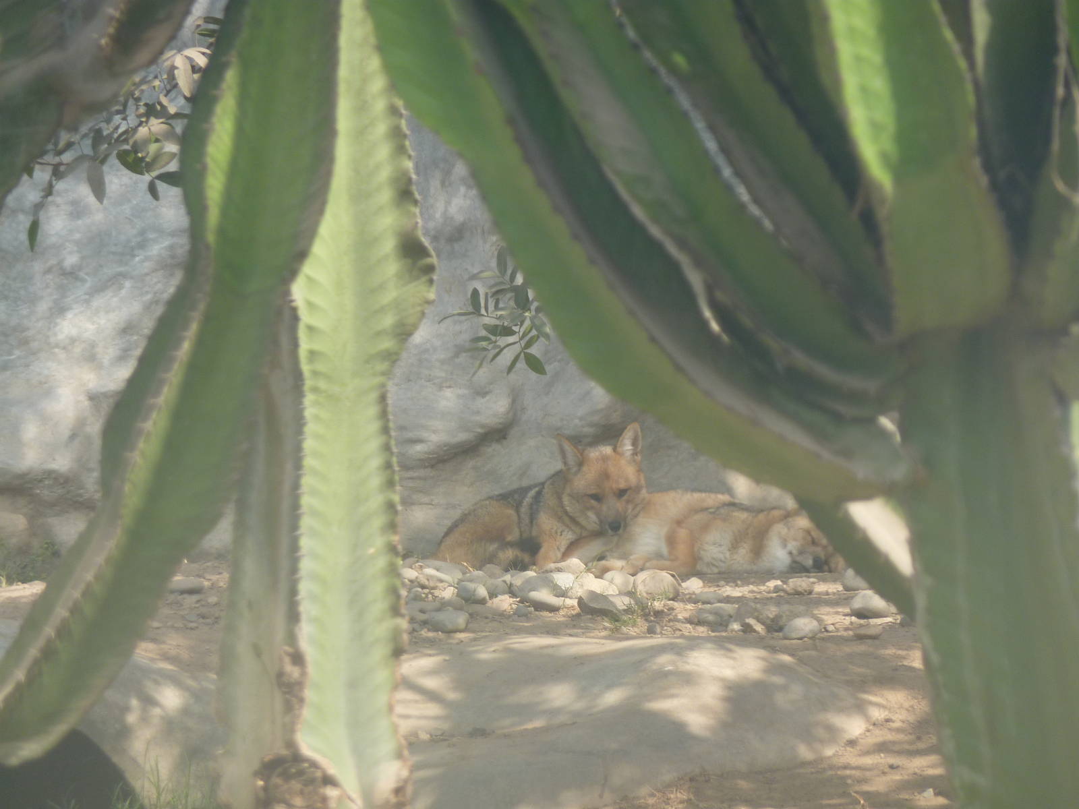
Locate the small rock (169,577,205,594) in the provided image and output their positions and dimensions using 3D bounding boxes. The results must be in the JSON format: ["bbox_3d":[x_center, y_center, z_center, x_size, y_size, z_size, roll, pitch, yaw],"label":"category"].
[{"bbox_3d":[-0.575,0.295,15.236,0.060,0.027,0.048,0,4,0],"label":"small rock"}]

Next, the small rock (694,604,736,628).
[{"bbox_3d":[0.278,0.334,14.723,0.066,0.041,0.053,0,4,0],"label":"small rock"}]

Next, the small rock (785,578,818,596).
[{"bbox_3d":[0.425,0.297,15.197,0.052,0.030,0.042,0,4,0],"label":"small rock"}]

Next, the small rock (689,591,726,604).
[{"bbox_3d":[0.271,0.311,15.079,0.062,0.023,0.047,0,4,0],"label":"small rock"}]

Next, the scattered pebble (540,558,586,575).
[{"bbox_3d":[0.039,0.268,15.469,0.077,0.030,0.058,0,4,0],"label":"scattered pebble"}]

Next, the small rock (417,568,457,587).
[{"bbox_3d":[-0.168,0.283,15.330,0.064,0.032,0.044,0,4,0],"label":"small rock"}]

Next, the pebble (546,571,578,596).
[{"bbox_3d":[0.036,0.291,15.248,0.054,0.040,0.048,0,4,0],"label":"pebble"}]

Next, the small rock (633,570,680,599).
[{"bbox_3d":[0.190,0.293,15.160,0.075,0.049,0.064,0,4,0],"label":"small rock"}]

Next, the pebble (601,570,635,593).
[{"bbox_3d":[0.127,0.290,15.235,0.055,0.040,0.047,0,4,0],"label":"pebble"}]

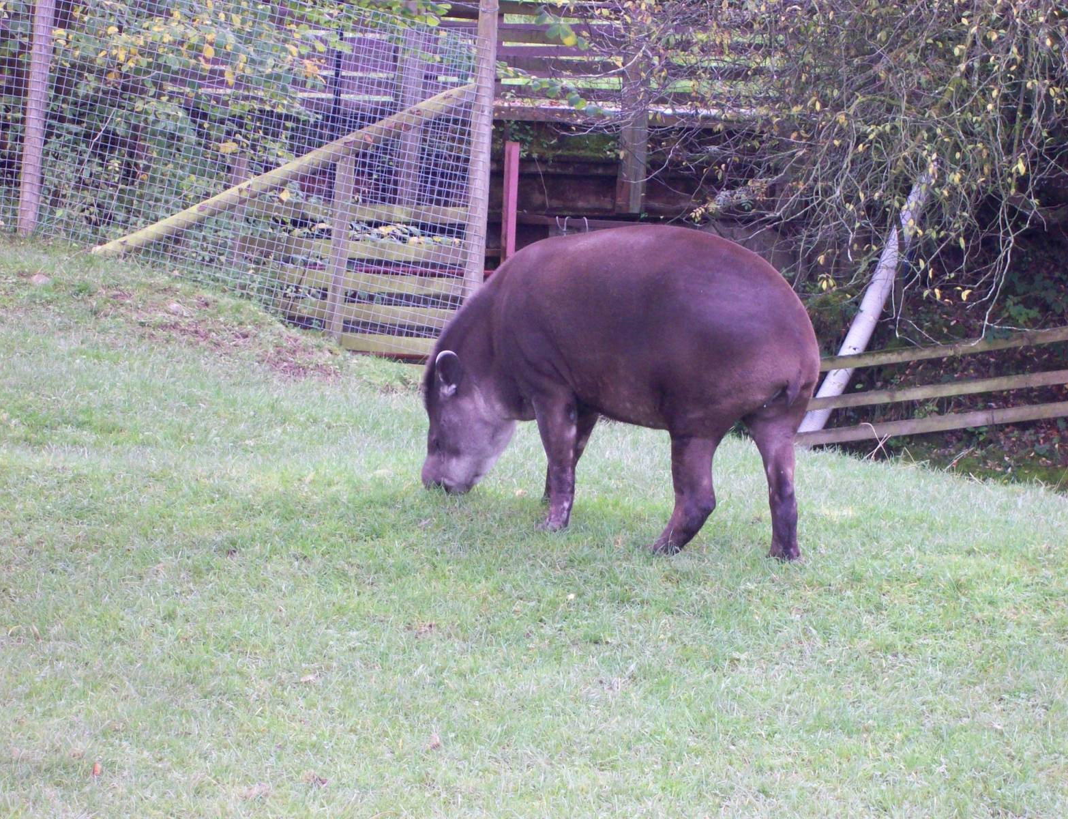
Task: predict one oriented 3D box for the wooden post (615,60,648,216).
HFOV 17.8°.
[{"bbox_3d":[0.639,-1.784,22.300,0.150,1.080,0.150,1,7,-17],"label":"wooden post"}]

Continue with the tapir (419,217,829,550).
[{"bbox_3d":[0.249,-0.082,10.400,1.450,0.950,0.480,8,8,39],"label":"tapir"}]

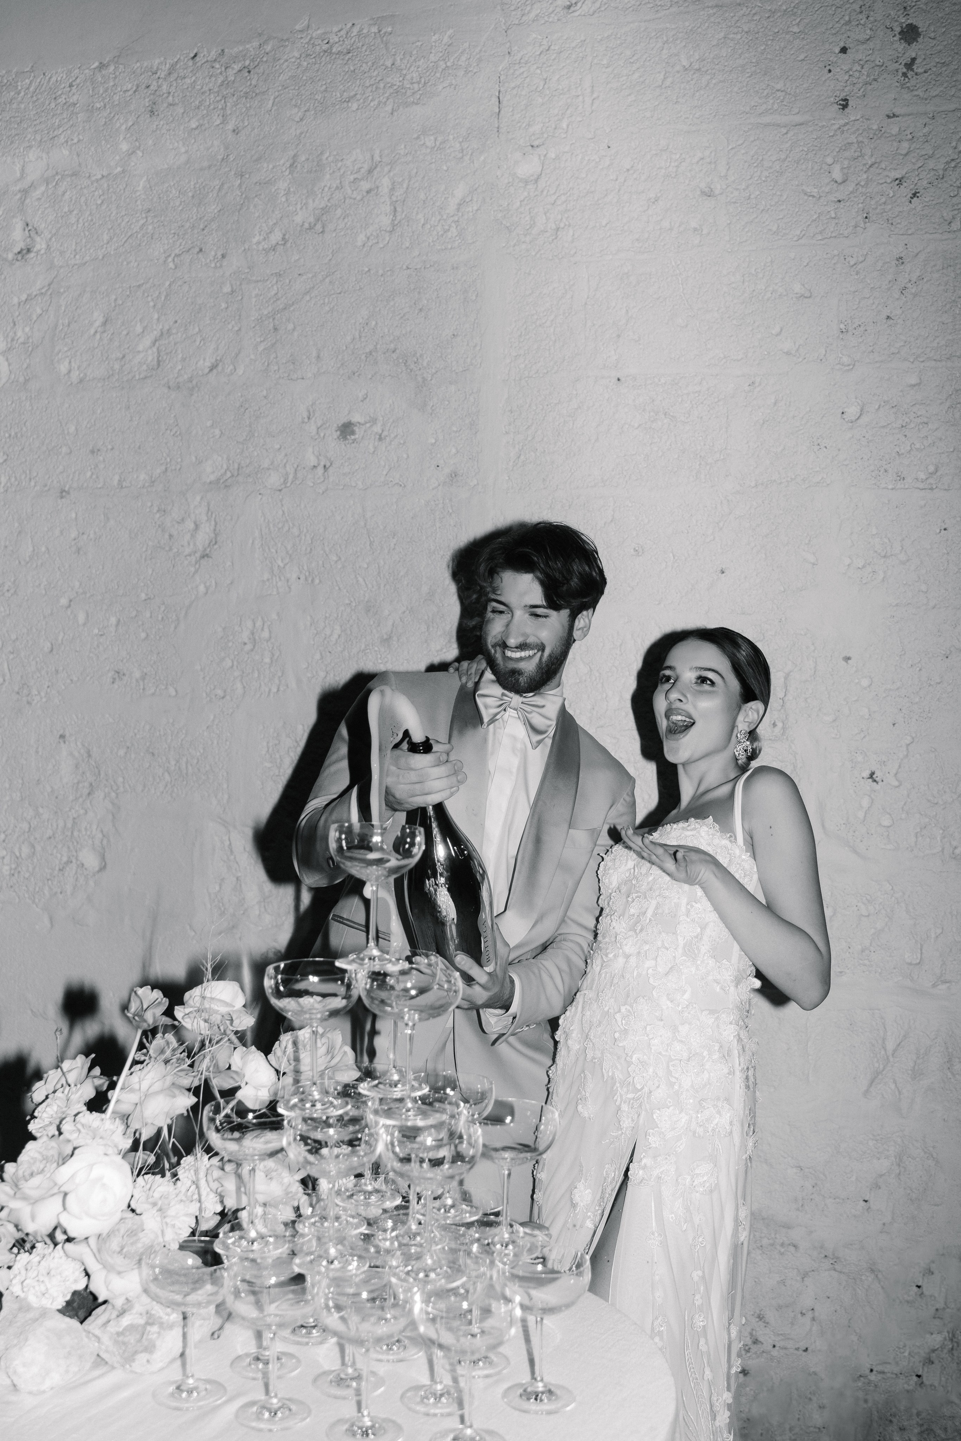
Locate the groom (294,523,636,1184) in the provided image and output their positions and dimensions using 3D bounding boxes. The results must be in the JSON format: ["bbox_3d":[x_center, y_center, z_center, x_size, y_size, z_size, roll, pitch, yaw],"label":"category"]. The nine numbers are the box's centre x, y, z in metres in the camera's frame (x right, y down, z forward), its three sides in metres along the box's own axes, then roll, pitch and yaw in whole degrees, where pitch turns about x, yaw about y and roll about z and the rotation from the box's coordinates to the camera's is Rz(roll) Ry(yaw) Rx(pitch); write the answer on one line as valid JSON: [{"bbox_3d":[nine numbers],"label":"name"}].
[{"bbox_3d":[-0.025,0.568,2.349,0.530,1.730,0.470,1,2,-5],"label":"groom"}]

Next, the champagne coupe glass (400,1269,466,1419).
[{"bbox_3d":[-0.043,0.609,1.641,0.099,0.142,0.099,1,2,0],"label":"champagne coupe glass"}]

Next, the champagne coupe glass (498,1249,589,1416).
[{"bbox_3d":[0.063,0.631,1.702,0.102,0.147,0.102,1,1,0],"label":"champagne coupe glass"}]

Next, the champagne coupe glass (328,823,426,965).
[{"bbox_3d":[-0.113,0.186,1.752,0.102,0.147,0.102,1,1,0],"label":"champagne coupe glass"}]

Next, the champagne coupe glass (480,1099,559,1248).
[{"bbox_3d":[0.028,0.468,1.672,0.099,0.142,0.099,1,2,0],"label":"champagne coupe glass"}]

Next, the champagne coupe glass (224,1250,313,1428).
[{"bbox_3d":[-0.208,0.628,1.655,0.102,0.147,0.102,1,1,0],"label":"champagne coupe glass"}]

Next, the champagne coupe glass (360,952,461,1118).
[{"bbox_3d":[-0.072,0.335,1.695,0.102,0.147,0.102,1,1,0],"label":"champagne coupe glass"}]

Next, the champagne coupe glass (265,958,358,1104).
[{"bbox_3d":[-0.175,0.333,1.726,0.102,0.147,0.102,1,1,0],"label":"champagne coupe glass"}]

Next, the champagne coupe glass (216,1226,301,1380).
[{"bbox_3d":[-0.230,0.625,1.774,0.102,0.147,0.102,1,1,0],"label":"champagne coupe glass"}]

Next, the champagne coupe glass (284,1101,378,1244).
[{"bbox_3d":[-0.147,0.466,1.632,0.099,0.142,0.099,1,2,0],"label":"champagne coupe glass"}]

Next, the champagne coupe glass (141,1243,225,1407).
[{"bbox_3d":[-0.300,0.626,1.700,0.102,0.147,0.102,1,1,0],"label":"champagne coupe glass"}]

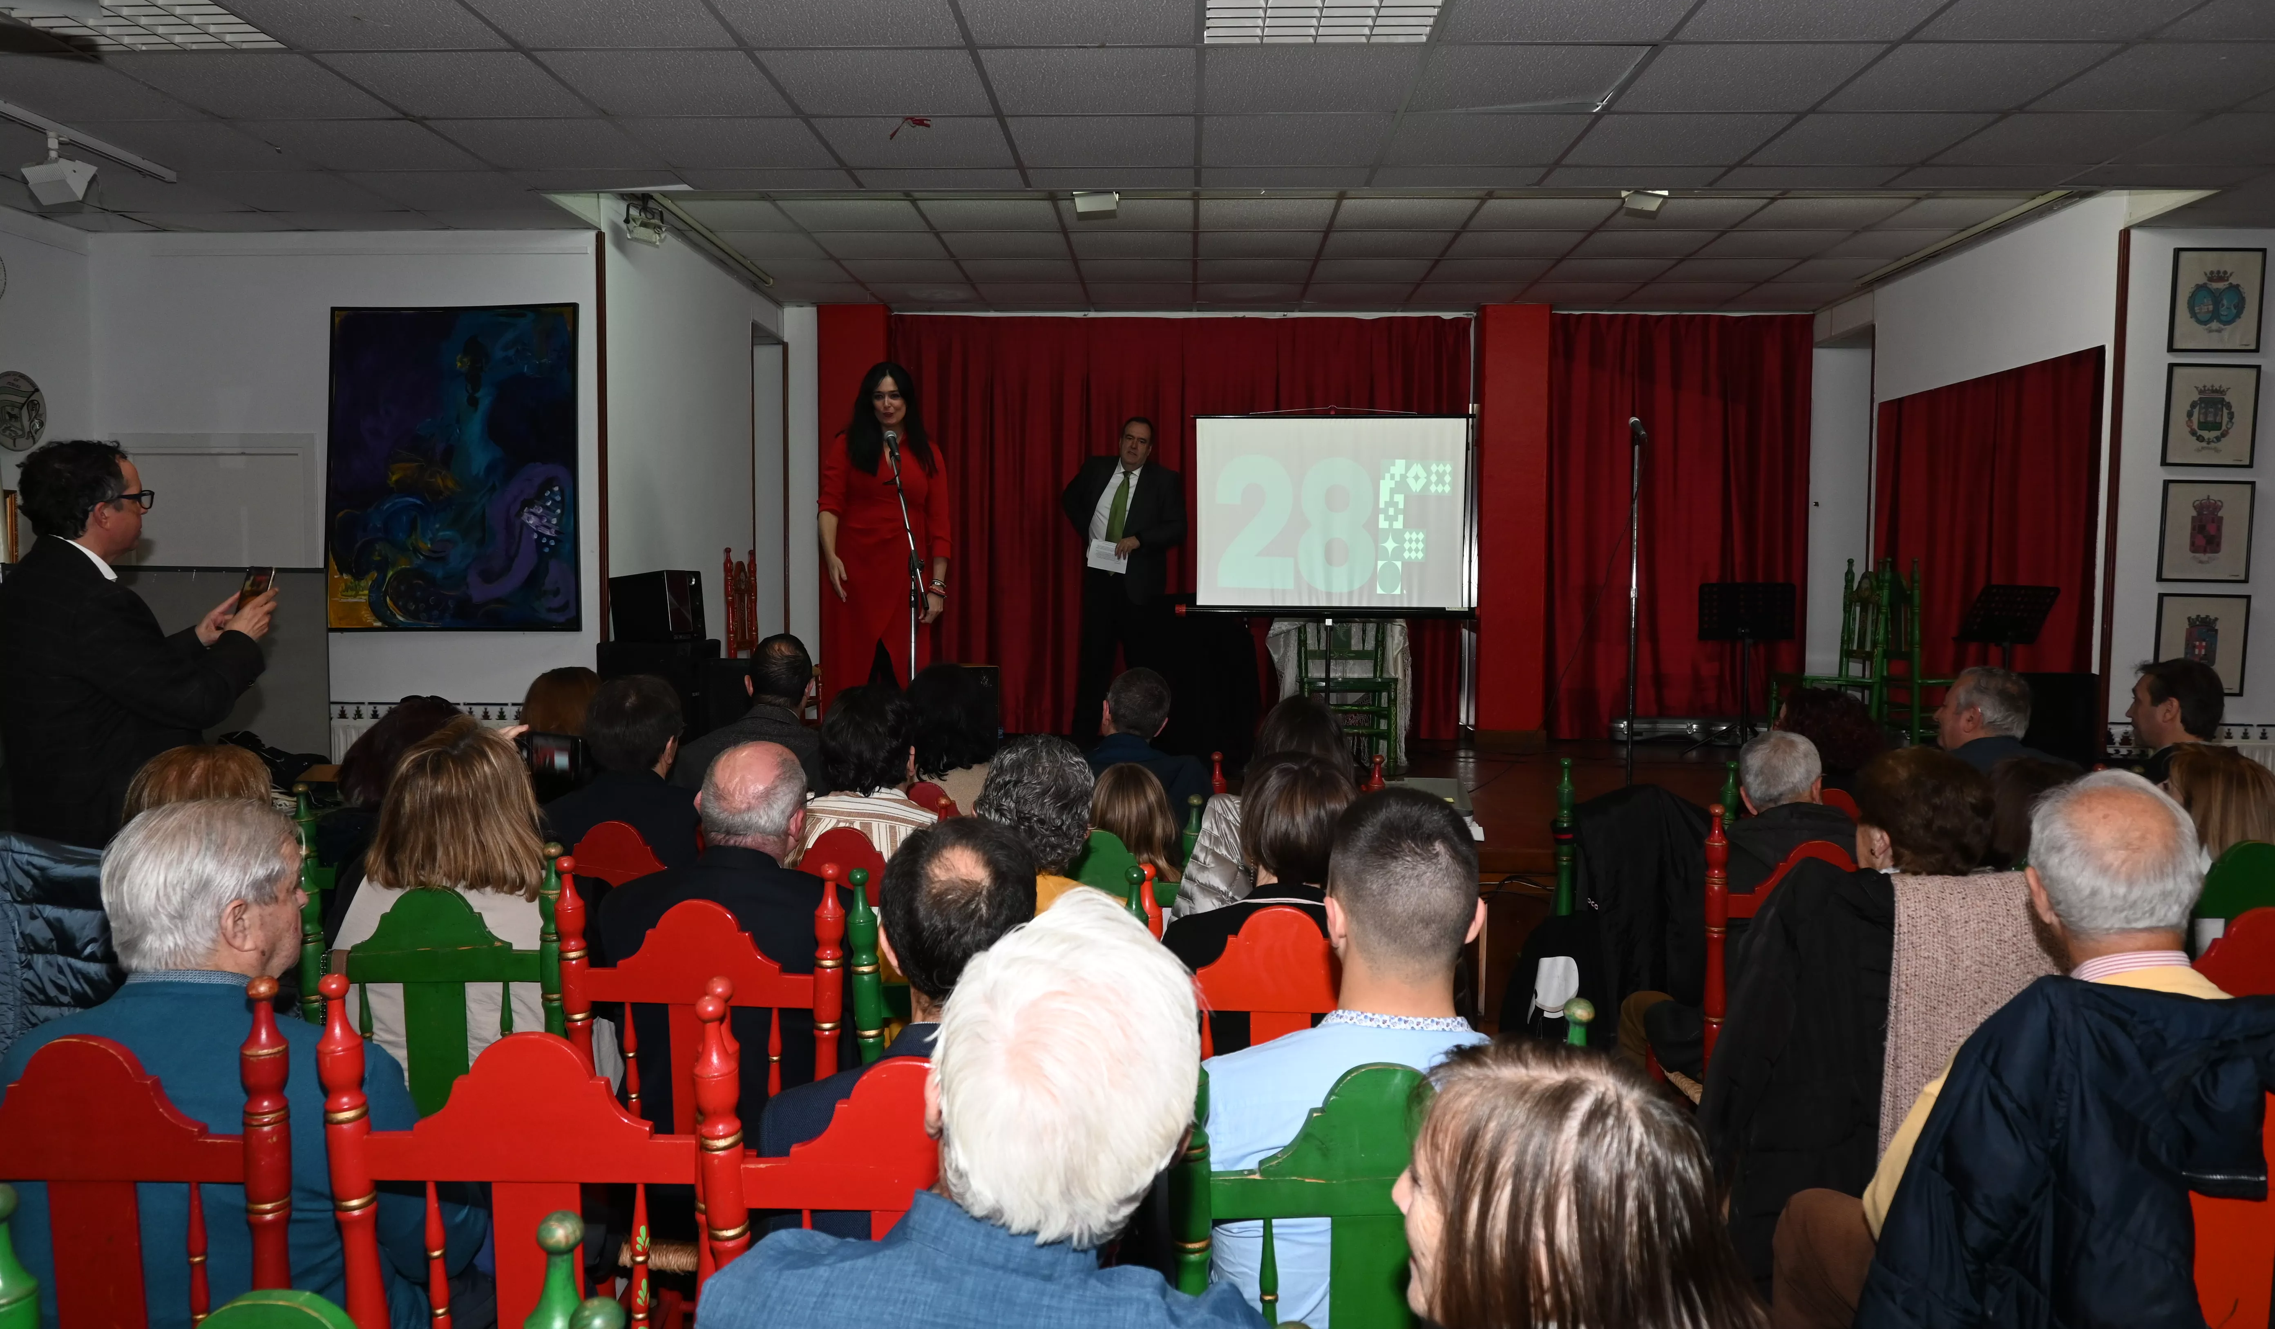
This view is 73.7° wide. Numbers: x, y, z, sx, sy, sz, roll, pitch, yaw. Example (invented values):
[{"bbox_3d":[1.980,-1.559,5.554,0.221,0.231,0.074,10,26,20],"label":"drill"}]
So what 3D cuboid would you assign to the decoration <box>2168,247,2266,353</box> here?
[{"bbox_3d":[4.237,-1.428,5.966,0.355,0.397,0.025,1,3,2],"label":"decoration"}]

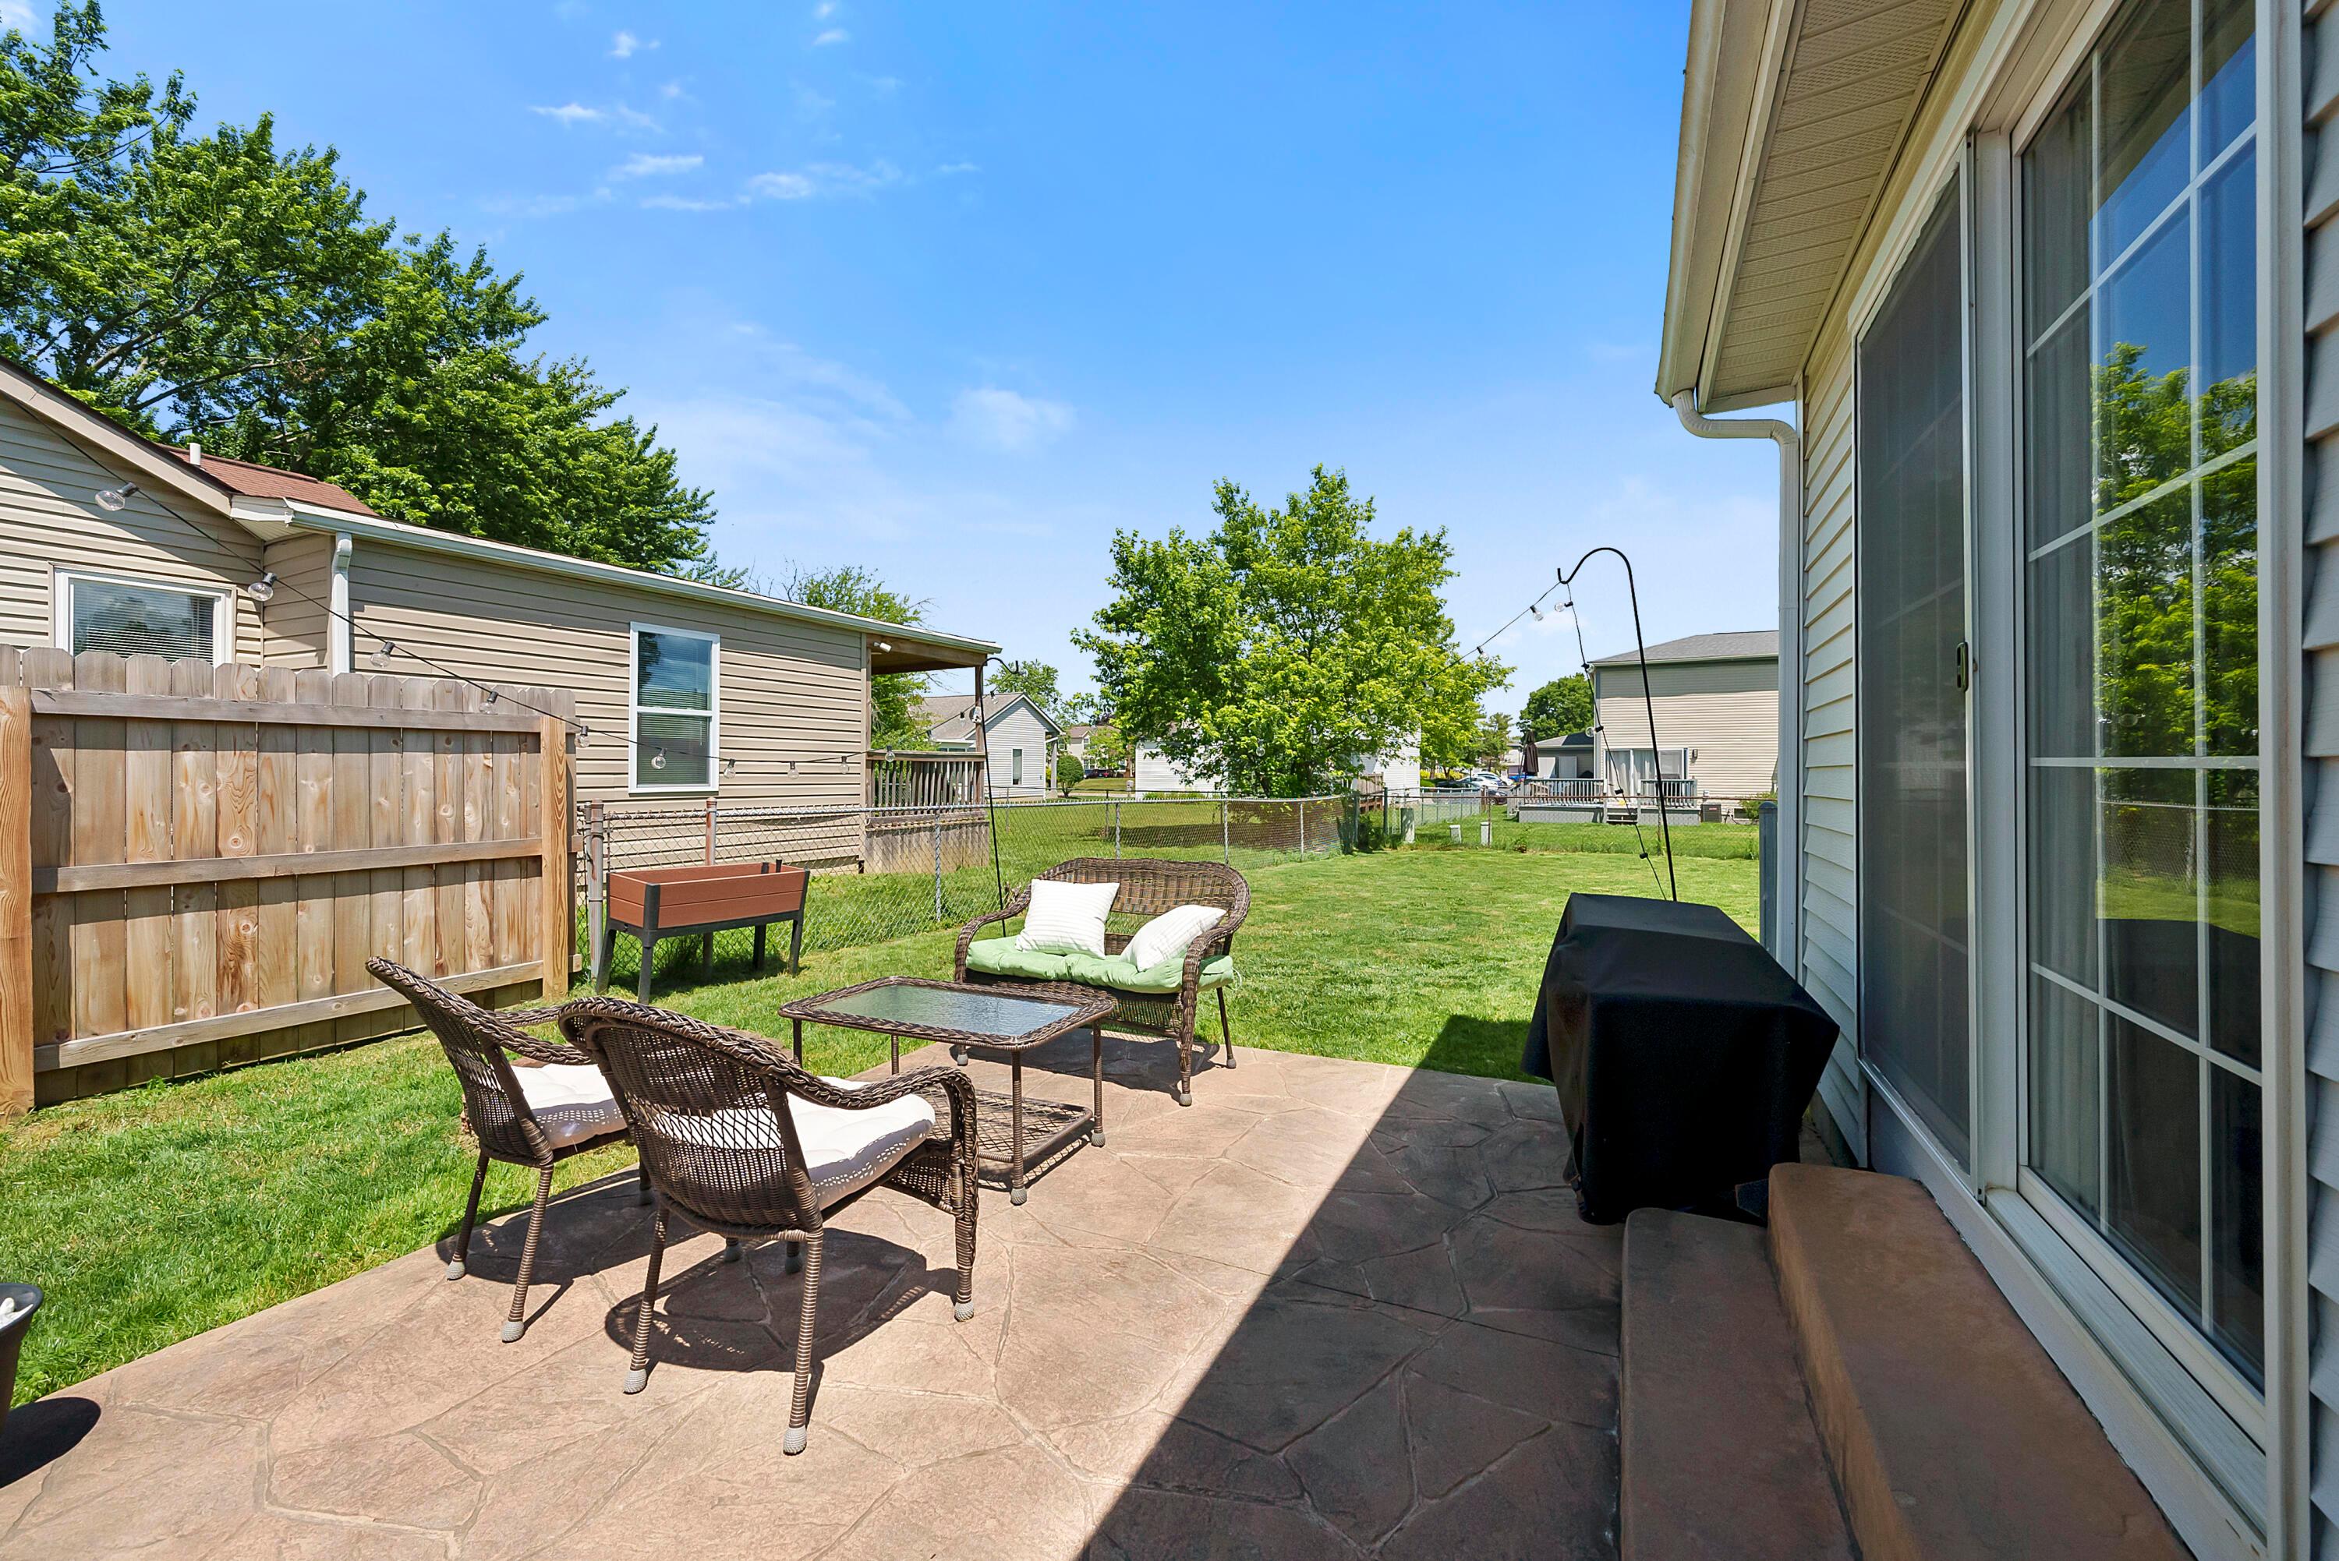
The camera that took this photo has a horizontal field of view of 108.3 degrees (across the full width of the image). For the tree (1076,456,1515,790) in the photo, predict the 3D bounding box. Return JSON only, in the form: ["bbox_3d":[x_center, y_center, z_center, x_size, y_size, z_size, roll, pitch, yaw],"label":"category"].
[{"bbox_3d":[2.900,-2.800,20.000,9.900,8.900,9.200,0,1,0],"label":"tree"}]

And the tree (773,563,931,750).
[{"bbox_3d":[-9.500,-2.300,25.000,5.800,7.900,5.600,0,1,0],"label":"tree"}]

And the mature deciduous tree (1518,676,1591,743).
[{"bbox_3d":[29.000,-2.700,61.000,7.800,9.200,7.600,0,1,0],"label":"mature deciduous tree"}]

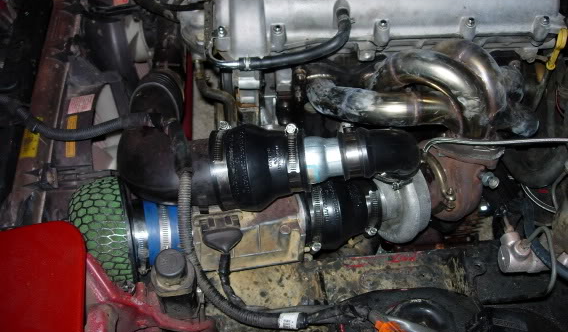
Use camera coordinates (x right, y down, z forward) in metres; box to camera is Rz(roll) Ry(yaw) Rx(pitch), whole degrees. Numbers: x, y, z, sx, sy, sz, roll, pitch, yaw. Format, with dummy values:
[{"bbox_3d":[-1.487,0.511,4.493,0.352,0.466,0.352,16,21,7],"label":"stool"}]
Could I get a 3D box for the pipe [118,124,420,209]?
[{"bbox_3d":[-0.017,0.001,0.760,0.360,0.110,0.110,-5,52,-4],"label":"pipe"}]

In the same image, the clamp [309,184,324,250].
[{"bbox_3d":[0.045,0.068,0.835,0.016,0.092,0.090,-5,52,-4],"label":"clamp"}]

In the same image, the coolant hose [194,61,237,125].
[{"bbox_3d":[-0.104,-0.107,0.950,0.065,0.120,0.075,-5,52,-4],"label":"coolant hose"}]

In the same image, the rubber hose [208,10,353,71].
[{"bbox_3d":[-0.004,-0.173,0.868,0.195,0.065,0.070,-5,52,-4],"label":"rubber hose"}]

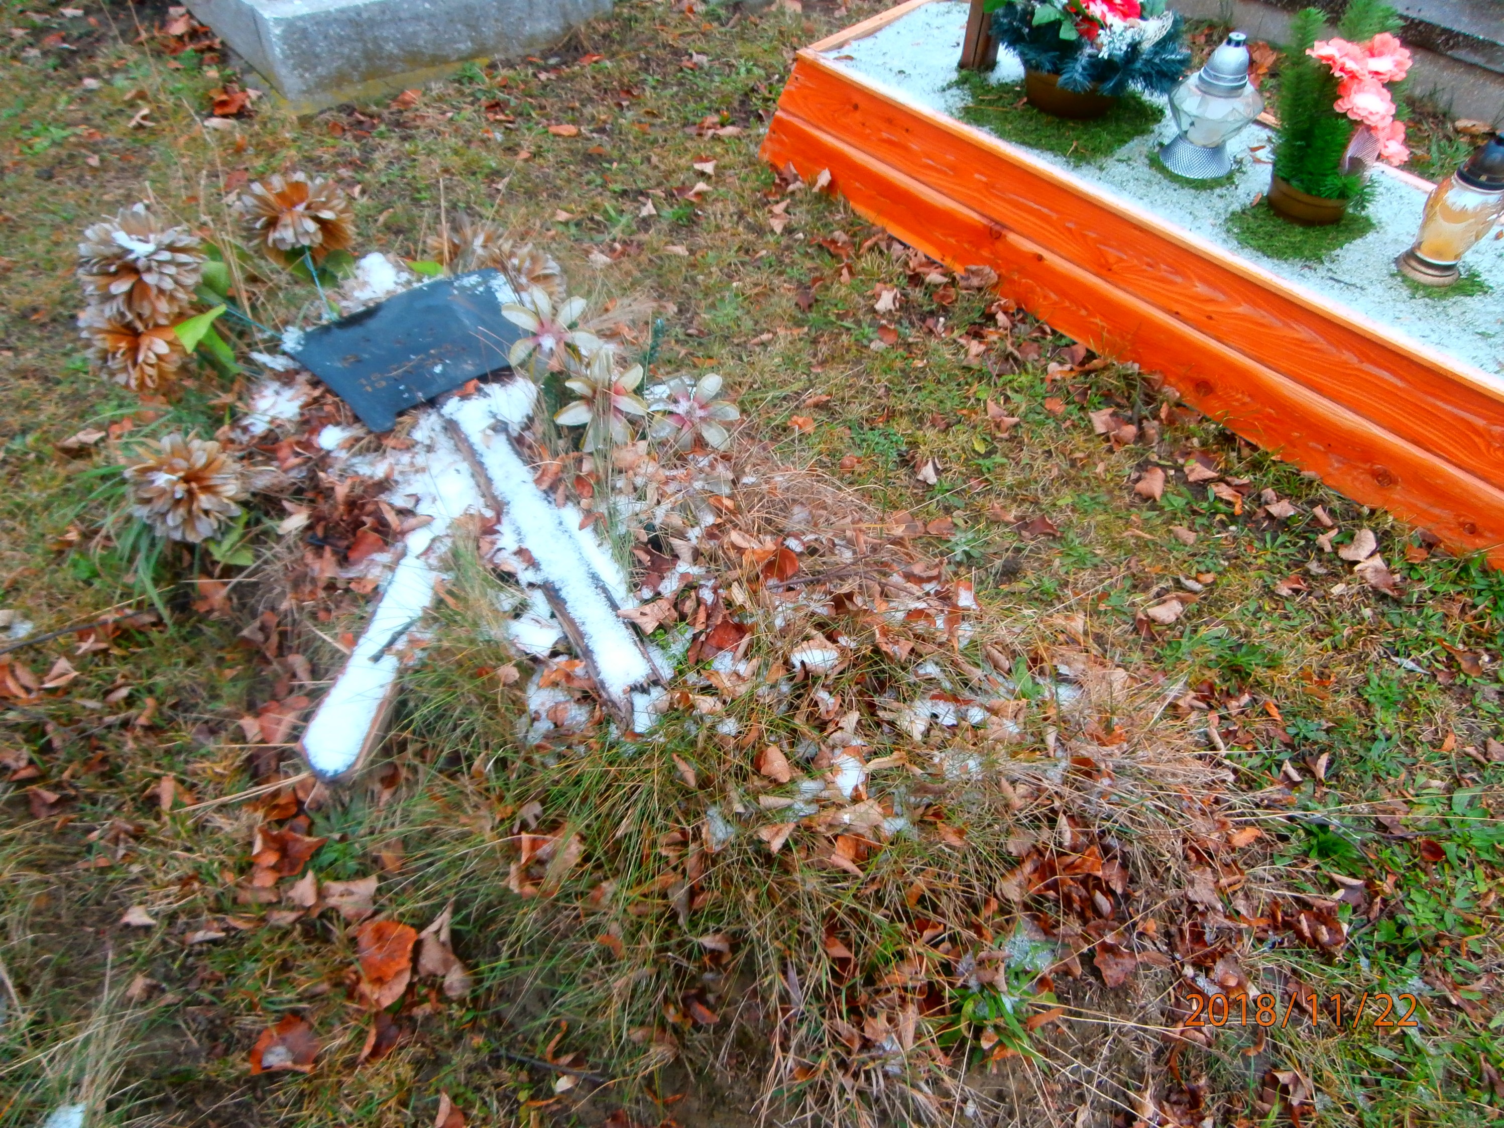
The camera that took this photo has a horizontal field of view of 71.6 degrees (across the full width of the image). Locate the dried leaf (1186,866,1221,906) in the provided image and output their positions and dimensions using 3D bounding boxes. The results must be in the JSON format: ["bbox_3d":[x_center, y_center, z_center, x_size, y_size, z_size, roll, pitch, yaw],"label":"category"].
[{"bbox_3d":[0.604,0.431,1.396,0.036,0.022,0.055,-17,51,-14],"label":"dried leaf"}]

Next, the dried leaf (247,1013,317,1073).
[{"bbox_3d":[-0.564,0.579,1.257,0.073,0.025,0.063,-11,51,-12],"label":"dried leaf"}]

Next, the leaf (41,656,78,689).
[{"bbox_3d":[-1.118,0.176,1.684,0.043,0.025,0.055,35,58,27],"label":"leaf"}]

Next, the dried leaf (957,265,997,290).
[{"bbox_3d":[0.510,-0.651,2.364,0.045,0.045,0.080,-37,58,-27],"label":"dried leaf"}]

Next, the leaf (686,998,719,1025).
[{"bbox_3d":[-0.059,0.538,1.254,0.041,0.020,0.035,0,47,0],"label":"leaf"}]

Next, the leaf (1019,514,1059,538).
[{"bbox_3d":[0.517,-0.068,1.877,0.070,0.025,0.045,0,47,0],"label":"leaf"}]

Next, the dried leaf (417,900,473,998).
[{"bbox_3d":[-0.385,0.483,1.306,0.065,0.045,0.110,-4,47,-3],"label":"dried leaf"}]

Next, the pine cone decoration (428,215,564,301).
[{"bbox_3d":[-0.521,-0.622,2.128,0.264,0.173,0.160,-11,29,-10],"label":"pine cone decoration"}]

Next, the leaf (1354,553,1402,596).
[{"bbox_3d":[1.074,0.019,1.790,0.090,0.030,0.058,36,56,29],"label":"leaf"}]

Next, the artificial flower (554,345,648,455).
[{"bbox_3d":[-0.253,-0.277,1.745,0.151,0.173,0.075,-7,8,-7],"label":"artificial flower"}]

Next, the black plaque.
[{"bbox_3d":[-0.600,-0.395,1.938,0.389,0.025,0.265,-29,65,-25],"label":"black plaque"}]

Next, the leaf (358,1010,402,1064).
[{"bbox_3d":[-0.467,0.594,1.309,0.045,0.030,0.062,10,50,9],"label":"leaf"}]

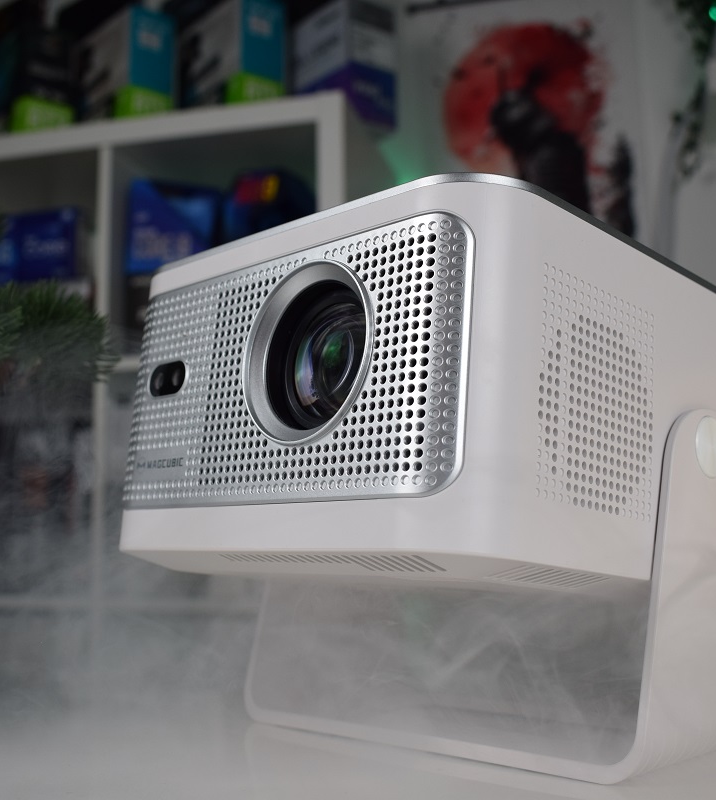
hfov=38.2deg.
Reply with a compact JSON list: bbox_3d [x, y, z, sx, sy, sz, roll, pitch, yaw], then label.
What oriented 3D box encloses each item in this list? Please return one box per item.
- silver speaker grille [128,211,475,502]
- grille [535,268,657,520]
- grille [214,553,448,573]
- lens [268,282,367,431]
[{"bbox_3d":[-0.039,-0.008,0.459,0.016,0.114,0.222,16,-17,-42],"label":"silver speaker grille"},{"bbox_3d":[0.098,-0.001,0.422,0.083,0.093,0.005,16,-17,-42],"label":"grille"},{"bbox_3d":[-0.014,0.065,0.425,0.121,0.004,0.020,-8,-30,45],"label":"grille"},{"bbox_3d":[-0.007,-0.016,0.443,0.035,0.063,0.063,16,-17,-42],"label":"lens"}]

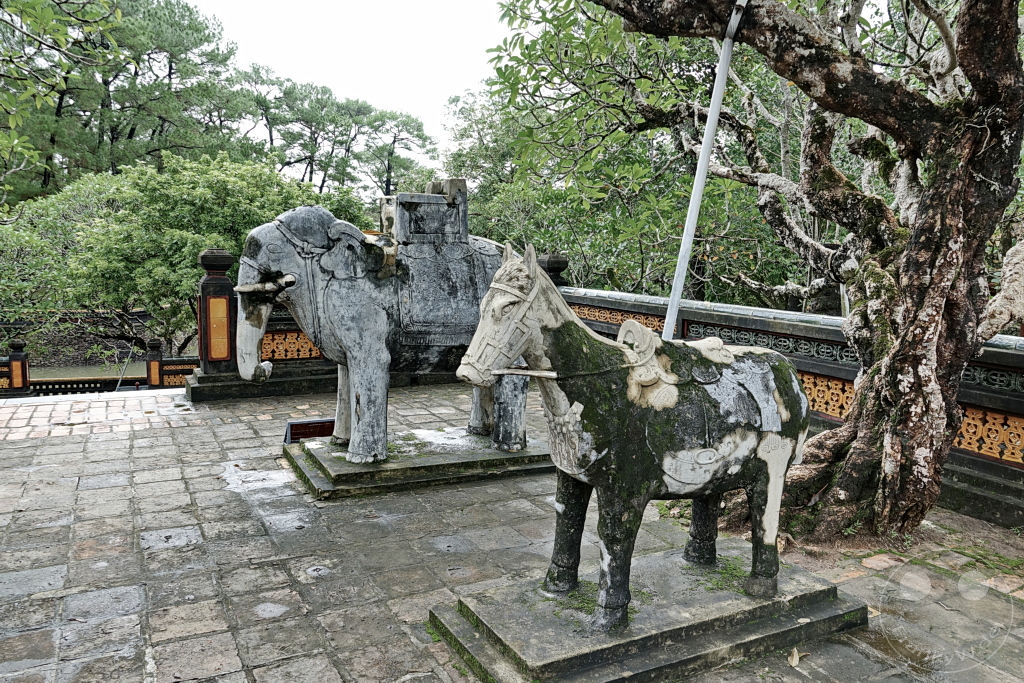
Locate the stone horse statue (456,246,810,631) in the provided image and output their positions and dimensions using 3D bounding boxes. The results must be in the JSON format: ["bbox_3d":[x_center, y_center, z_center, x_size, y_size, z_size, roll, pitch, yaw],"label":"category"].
[{"bbox_3d":[0.568,0.357,2.853,1.700,1.460,0.520,-1,7,-26],"label":"stone horse statue"}]

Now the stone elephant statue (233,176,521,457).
[{"bbox_3d":[-0.871,-0.210,5.094,2.240,2.030,0.850,-1,7,-25],"label":"stone elephant statue"}]

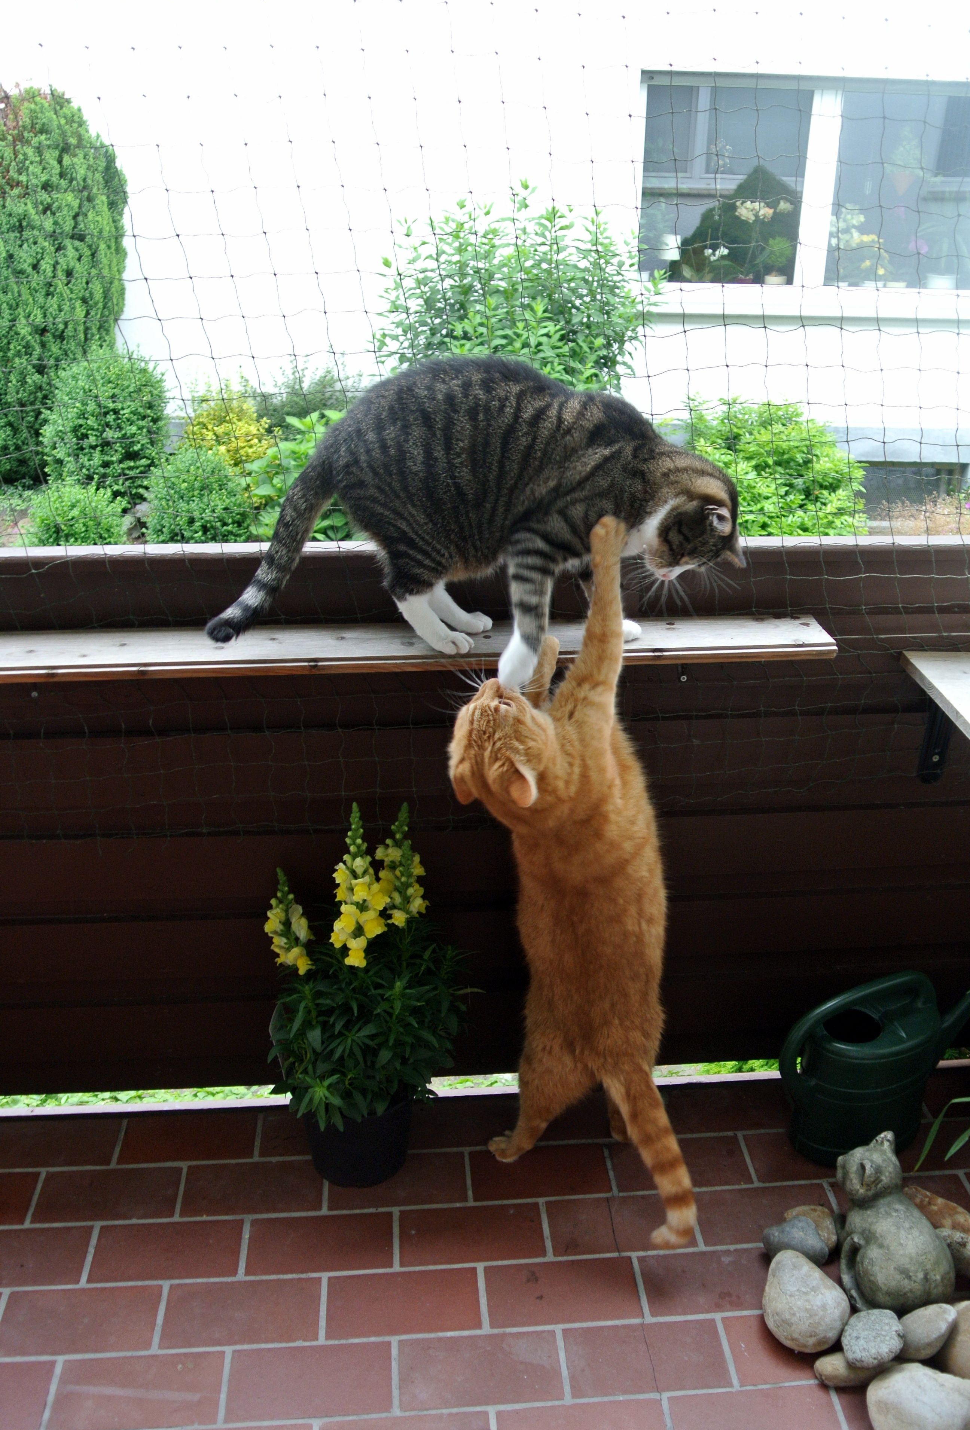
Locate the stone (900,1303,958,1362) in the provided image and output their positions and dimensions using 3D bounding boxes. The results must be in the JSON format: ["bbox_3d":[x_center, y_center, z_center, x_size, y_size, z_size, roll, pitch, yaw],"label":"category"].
[{"bbox_3d":[0.577,0.802,1.518,0.062,0.055,0.100,18,31,34],"label":"stone"}]

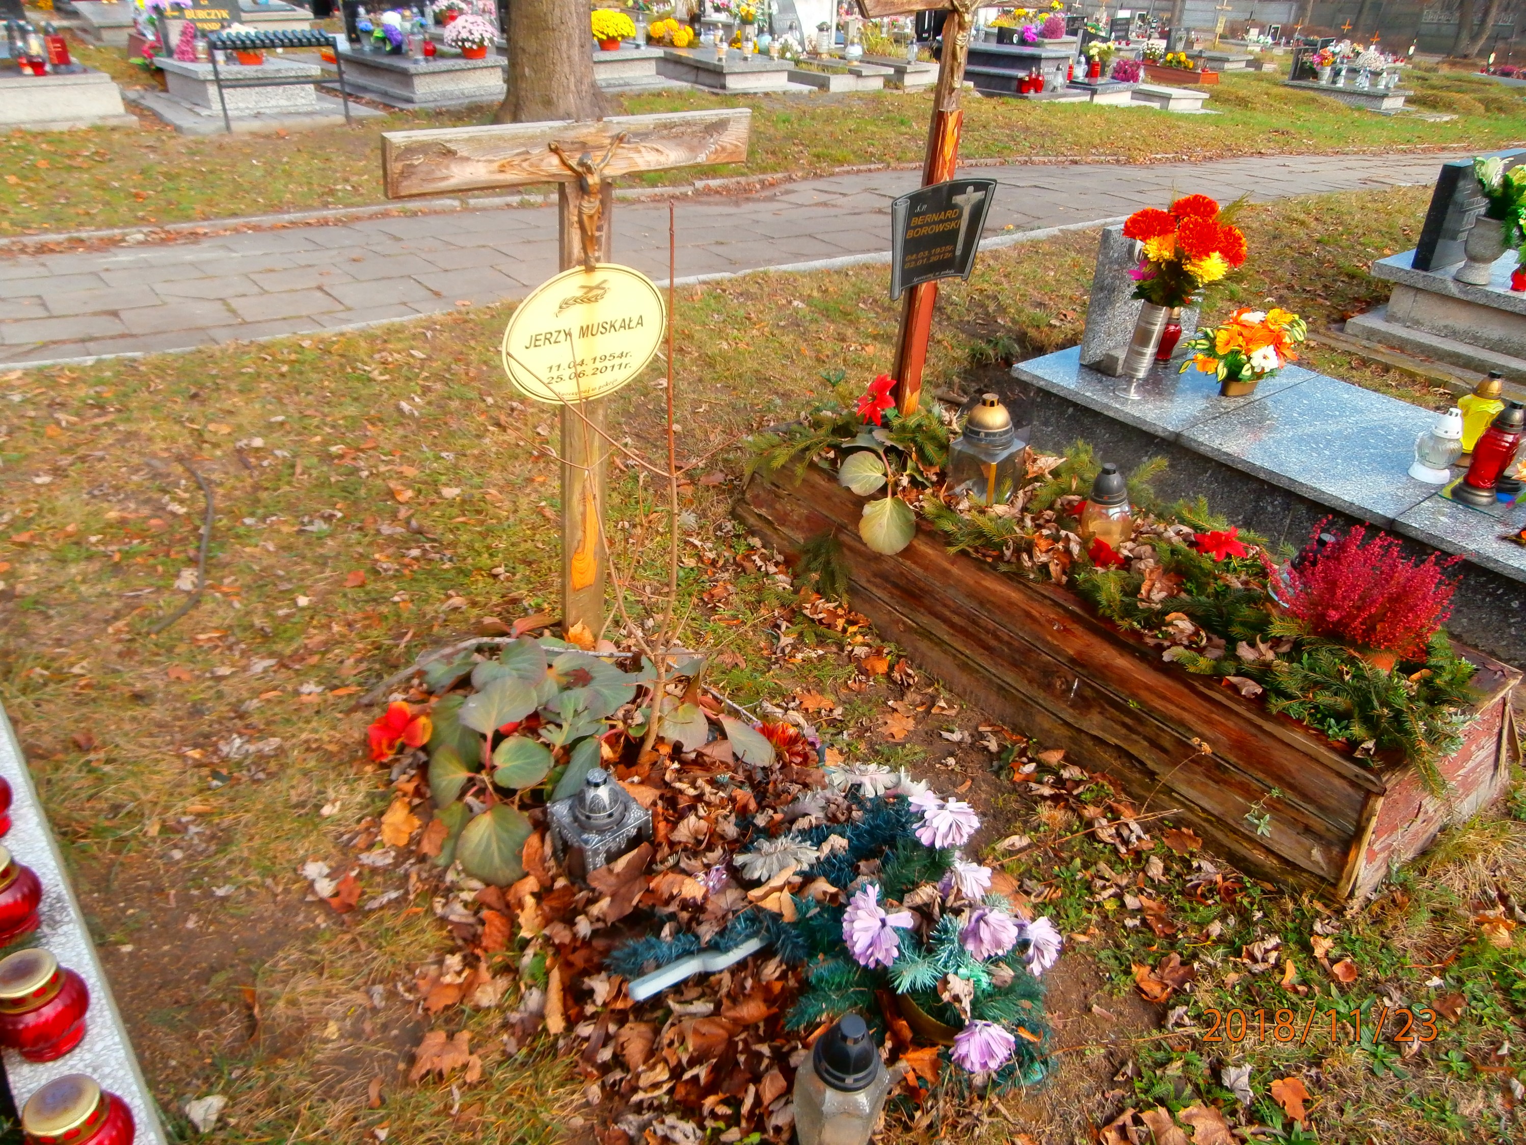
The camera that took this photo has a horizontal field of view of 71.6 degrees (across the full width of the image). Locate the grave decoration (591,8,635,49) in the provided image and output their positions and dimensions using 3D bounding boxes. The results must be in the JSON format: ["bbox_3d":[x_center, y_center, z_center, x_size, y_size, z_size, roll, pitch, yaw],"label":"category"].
[{"bbox_3d":[-1.375,-4.876,9.500,0.460,0.320,0.450,3,31,-2],"label":"grave decoration"}]

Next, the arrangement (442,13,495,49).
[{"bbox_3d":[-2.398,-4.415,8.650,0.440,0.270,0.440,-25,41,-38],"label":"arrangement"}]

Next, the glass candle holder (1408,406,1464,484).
[{"bbox_3d":[1.845,-0.351,2.871,0.120,0.195,0.120,-21,39,-34],"label":"glass candle holder"}]

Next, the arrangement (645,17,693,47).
[{"bbox_3d":[-0.948,-5.609,11.000,0.460,0.280,0.380,-25,41,-38],"label":"arrangement"}]

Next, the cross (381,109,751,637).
[{"bbox_3d":[-0.350,-0.318,2.155,0.750,1.120,0.080,-23,42,-37],"label":"cross"}]

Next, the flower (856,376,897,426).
[{"bbox_3d":[0.295,-0.451,2.770,0.120,0.140,0.080,4,31,0],"label":"flower"}]

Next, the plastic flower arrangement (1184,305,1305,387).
[{"bbox_3d":[1.527,-0.705,3.325,0.390,0.250,0.330,-21,39,-34],"label":"plastic flower arrangement"}]

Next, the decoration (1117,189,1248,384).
[{"bbox_3d":[1.228,-0.809,3.164,0.360,0.600,0.340,-21,39,-34],"label":"decoration"}]

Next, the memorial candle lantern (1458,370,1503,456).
[{"bbox_3d":[2.017,-0.426,2.956,0.120,0.250,0.120,-21,39,-34],"label":"memorial candle lantern"}]

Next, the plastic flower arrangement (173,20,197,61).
[{"bbox_3d":[-4.162,-3.835,7.640,0.170,0.280,0.150,-25,41,-38],"label":"plastic flower arrangement"}]

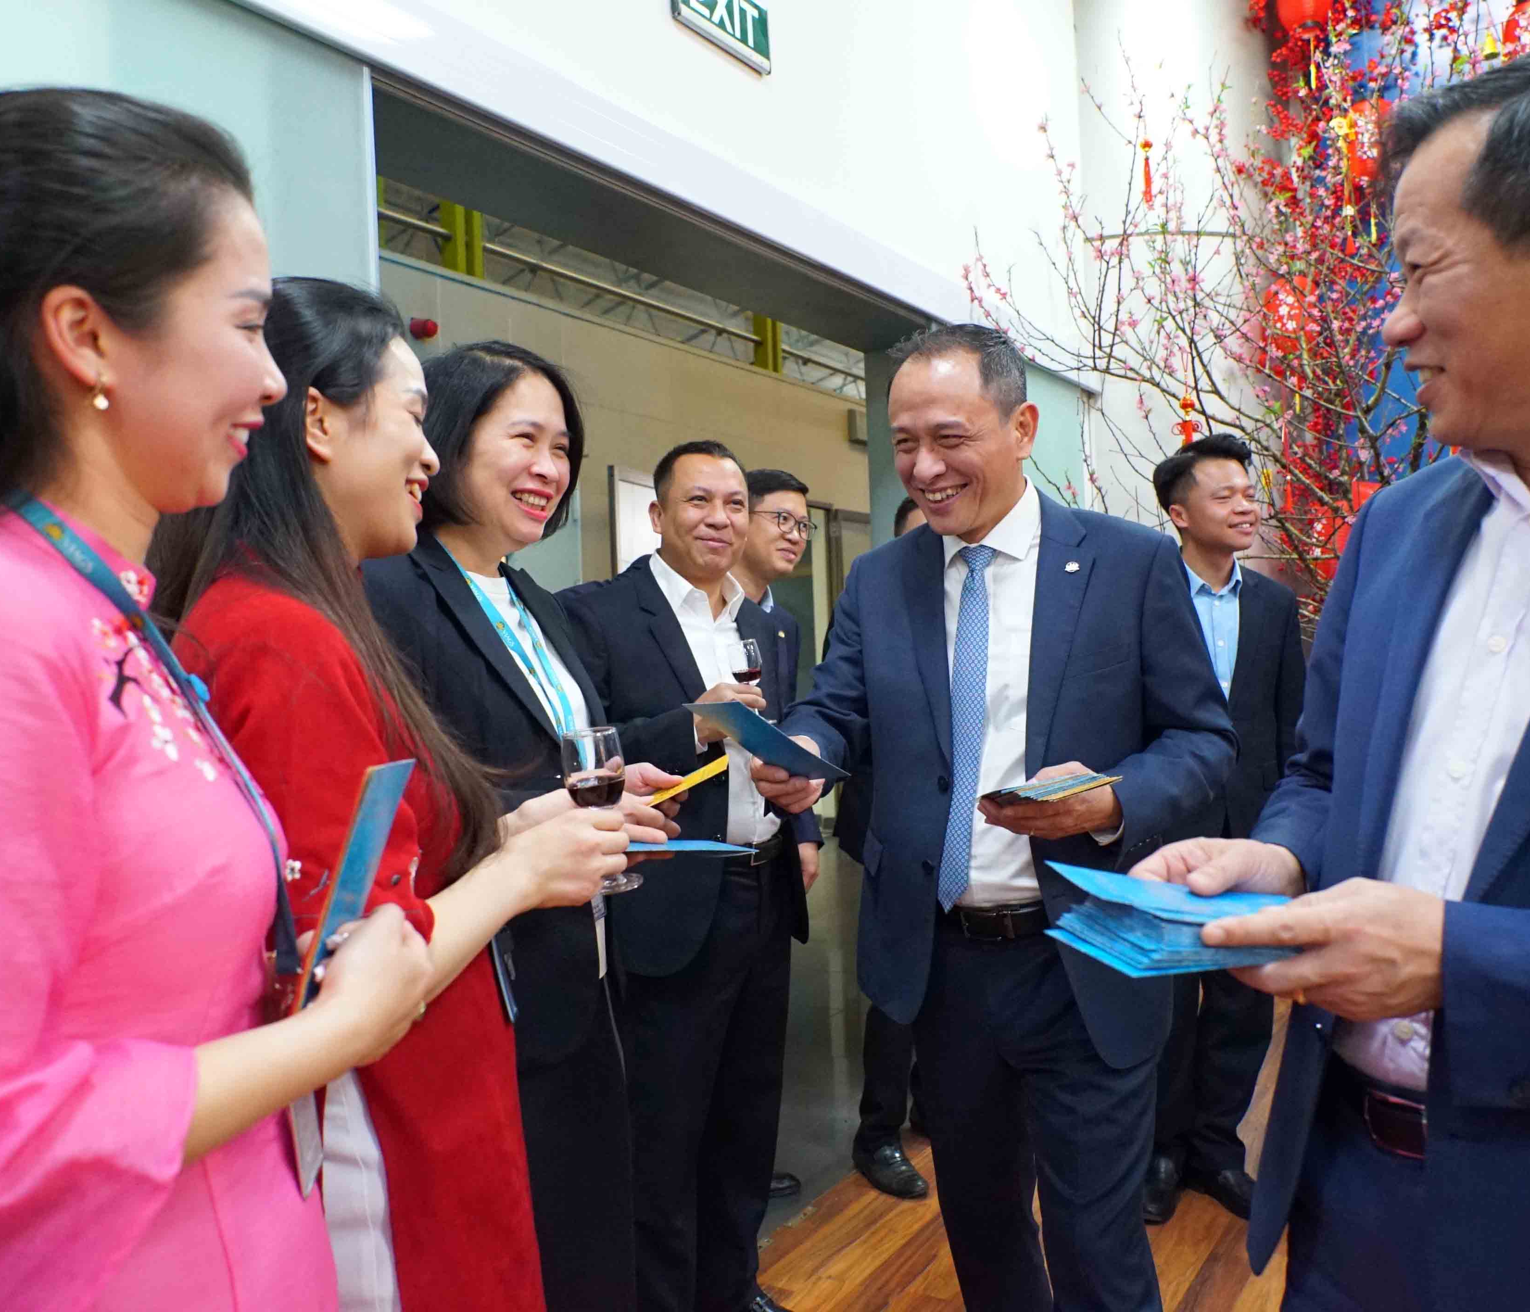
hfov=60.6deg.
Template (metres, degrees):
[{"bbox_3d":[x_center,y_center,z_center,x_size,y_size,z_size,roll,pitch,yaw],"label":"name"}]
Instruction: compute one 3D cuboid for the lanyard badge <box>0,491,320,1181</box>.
[{"bbox_3d":[-0.362,0.112,0.790,0.185,0.445,0.150,-2,1,-13],"label":"lanyard badge"}]

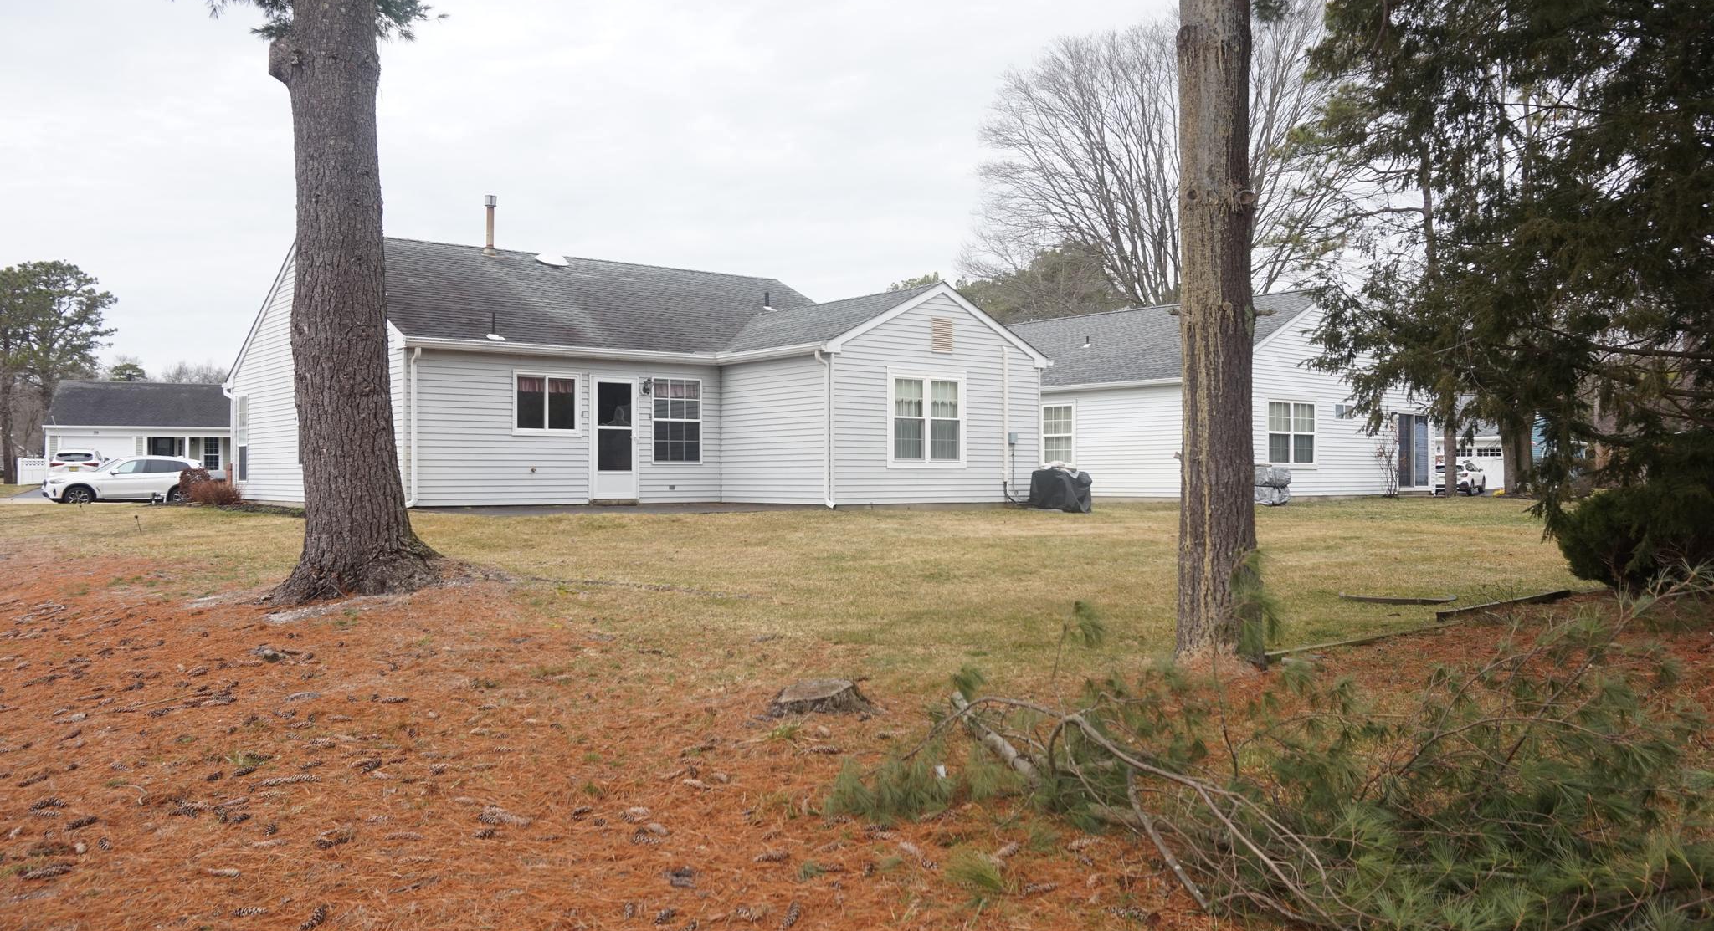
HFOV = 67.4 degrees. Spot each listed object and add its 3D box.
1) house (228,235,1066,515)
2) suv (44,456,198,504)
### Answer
[{"bbox_3d":[-5.070,-1.781,25.325,10.800,5.100,14.400,0,-1,-39],"label":"house"},{"bbox_3d":[-23.499,0.531,41.397,4.720,1.680,1.950,0,-1,-39],"label":"suv"}]

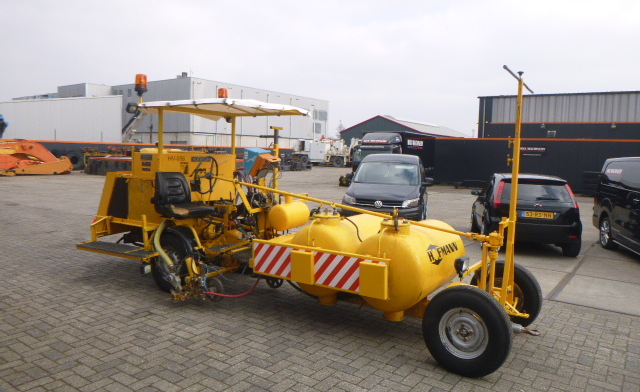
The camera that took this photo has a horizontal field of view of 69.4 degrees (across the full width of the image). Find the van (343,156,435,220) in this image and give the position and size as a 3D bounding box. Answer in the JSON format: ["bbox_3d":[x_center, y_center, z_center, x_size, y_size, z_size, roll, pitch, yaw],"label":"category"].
[{"bbox_3d":[1.772,-0.134,11.634,1.800,1.820,4.420,3,5,14],"label":"van"}]

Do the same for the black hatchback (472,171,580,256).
[{"bbox_3d":[4.153,0.229,9.656,1.690,1.460,3.920,3,5,14],"label":"black hatchback"}]

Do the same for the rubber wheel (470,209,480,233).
[{"bbox_3d":[3.713,0.545,11.007,0.190,0.580,0.580,3,5,14],"label":"rubber wheel"}]

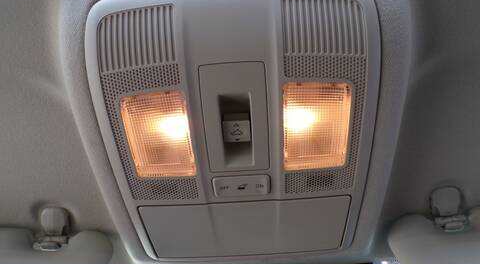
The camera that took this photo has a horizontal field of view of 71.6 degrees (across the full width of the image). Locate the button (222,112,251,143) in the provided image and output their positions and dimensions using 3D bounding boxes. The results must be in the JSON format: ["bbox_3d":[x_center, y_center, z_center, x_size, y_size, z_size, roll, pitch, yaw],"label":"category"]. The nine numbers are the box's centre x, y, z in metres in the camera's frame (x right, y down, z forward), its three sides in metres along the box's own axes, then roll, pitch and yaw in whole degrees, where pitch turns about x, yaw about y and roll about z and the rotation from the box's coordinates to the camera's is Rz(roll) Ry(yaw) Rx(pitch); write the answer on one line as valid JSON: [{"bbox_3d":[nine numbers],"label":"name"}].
[{"bbox_3d":[-0.003,-0.003,0.252,0.021,0.010,0.020,-3,-65,3],"label":"button"}]

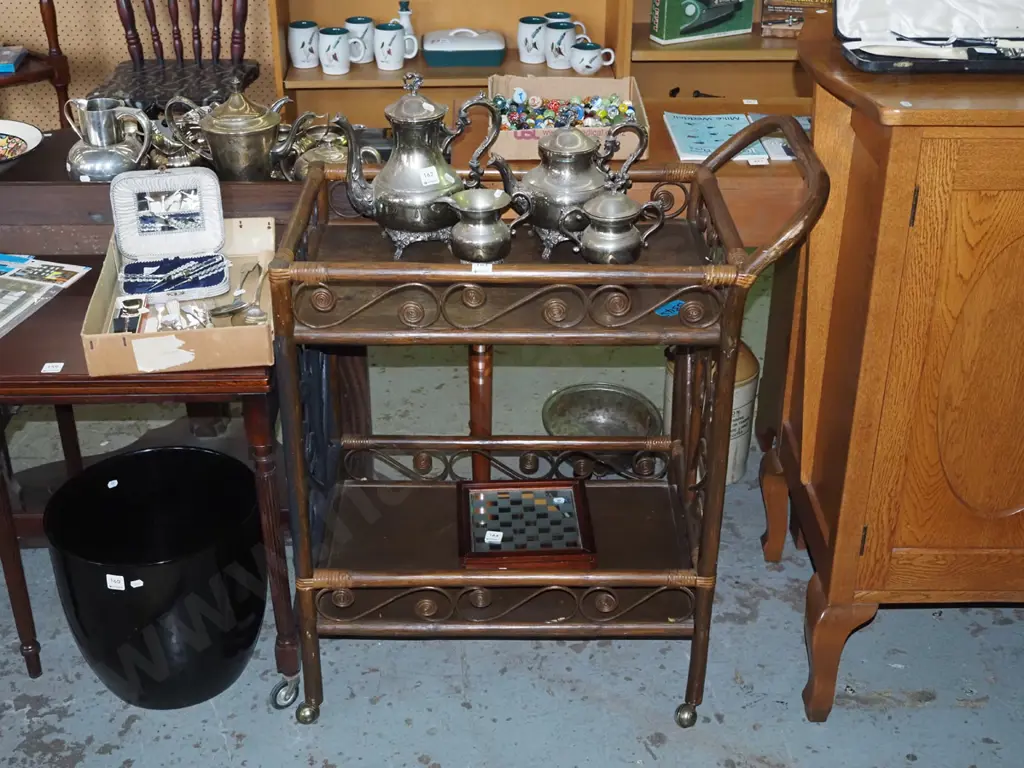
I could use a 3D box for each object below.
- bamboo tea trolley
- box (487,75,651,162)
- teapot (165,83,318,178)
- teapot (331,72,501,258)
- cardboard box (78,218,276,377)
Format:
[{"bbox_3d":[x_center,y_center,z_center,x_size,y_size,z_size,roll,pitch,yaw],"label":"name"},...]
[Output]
[{"bbox_3d":[0.038,0.053,2.176,0.742,0.890,0.469,1,26,0],"label":"bamboo tea trolley"},{"bbox_3d":[0.105,-0.522,2.661,0.297,0.063,0.315,0,29,-1],"label":"box"},{"bbox_3d":[-0.490,-0.467,2.468,0.274,0.168,0.145,4,29,8],"label":"teapot"},{"bbox_3d":[-0.150,-0.349,2.139,0.266,0.283,0.146,-5,29,-10],"label":"teapot"},{"bbox_3d":[-0.531,-0.156,2.251,0.273,0.070,0.447,-3,29,-7],"label":"cardboard box"}]

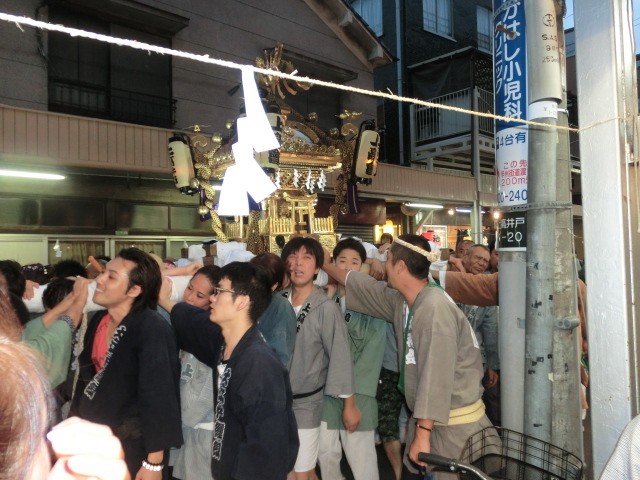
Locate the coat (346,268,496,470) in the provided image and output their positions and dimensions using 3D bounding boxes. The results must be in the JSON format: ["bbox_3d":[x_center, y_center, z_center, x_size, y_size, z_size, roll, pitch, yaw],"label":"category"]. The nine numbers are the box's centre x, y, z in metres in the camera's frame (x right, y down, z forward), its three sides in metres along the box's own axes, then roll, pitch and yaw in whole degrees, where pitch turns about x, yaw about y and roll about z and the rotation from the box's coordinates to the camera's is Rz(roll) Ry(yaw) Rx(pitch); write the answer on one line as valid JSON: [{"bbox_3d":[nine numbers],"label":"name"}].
[{"bbox_3d":[0.460,0.650,2.450,0.630,0.950,0.550,-1,-2,9],"label":"coat"}]

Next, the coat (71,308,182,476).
[{"bbox_3d":[-0.800,0.680,2.120,0.400,0.820,0.520,0,-2,-31],"label":"coat"}]

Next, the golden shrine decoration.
[{"bbox_3d":[-0.300,-0.620,3.550,1.000,1.460,1.000,1,-3,-40],"label":"golden shrine decoration"}]

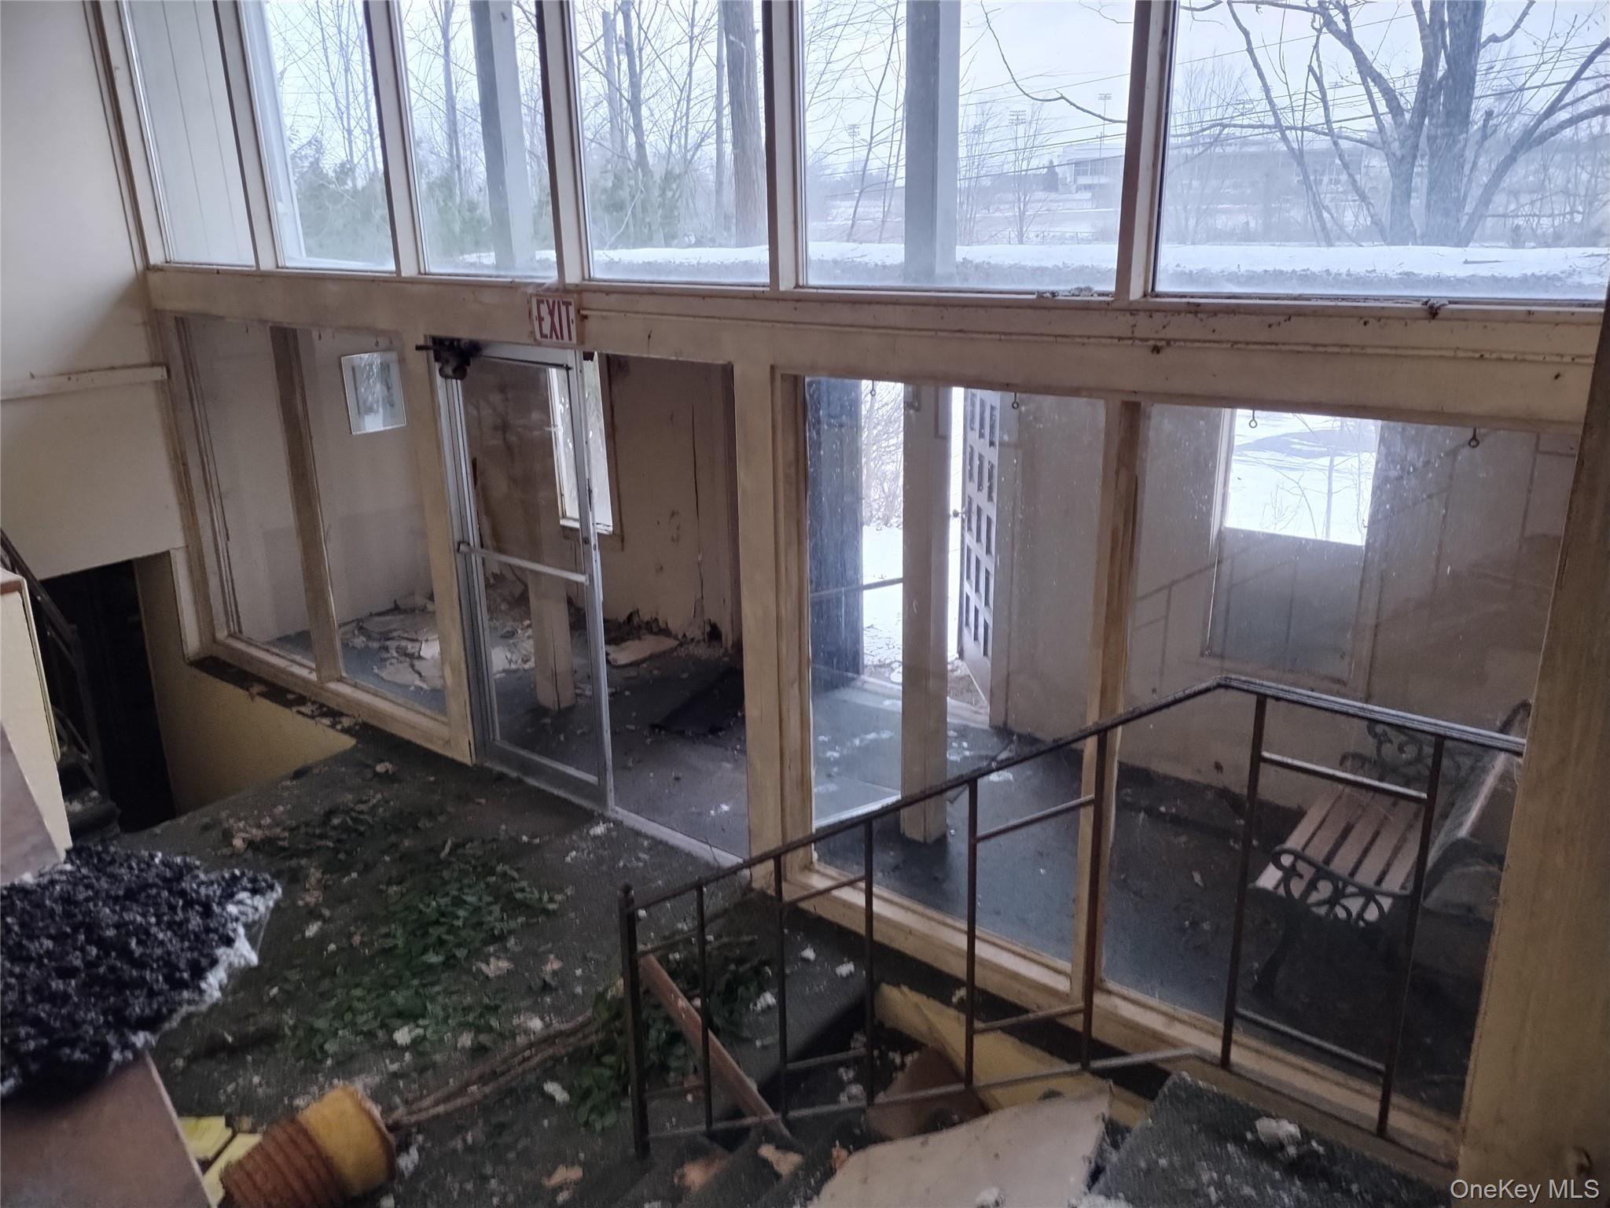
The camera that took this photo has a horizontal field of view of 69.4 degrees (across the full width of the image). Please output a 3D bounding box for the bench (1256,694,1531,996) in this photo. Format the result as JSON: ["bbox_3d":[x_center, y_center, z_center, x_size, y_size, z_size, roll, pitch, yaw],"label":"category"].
[{"bbox_3d":[2.211,0.892,4.430,0.642,0.853,1.274,13,22,36],"label":"bench"}]

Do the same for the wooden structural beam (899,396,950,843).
[{"bbox_3d":[0.519,0.016,5.058,0.145,2.187,0.145,13,22,36],"label":"wooden structural beam"}]

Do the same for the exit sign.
[{"bbox_3d":[-1.024,-1.180,4.853,0.273,0.201,0.055,13,22,36],"label":"exit sign"}]

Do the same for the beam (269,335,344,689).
[{"bbox_3d":[-2.844,-0.524,6.680,0.070,2.056,0.130,13,22,36],"label":"beam"}]

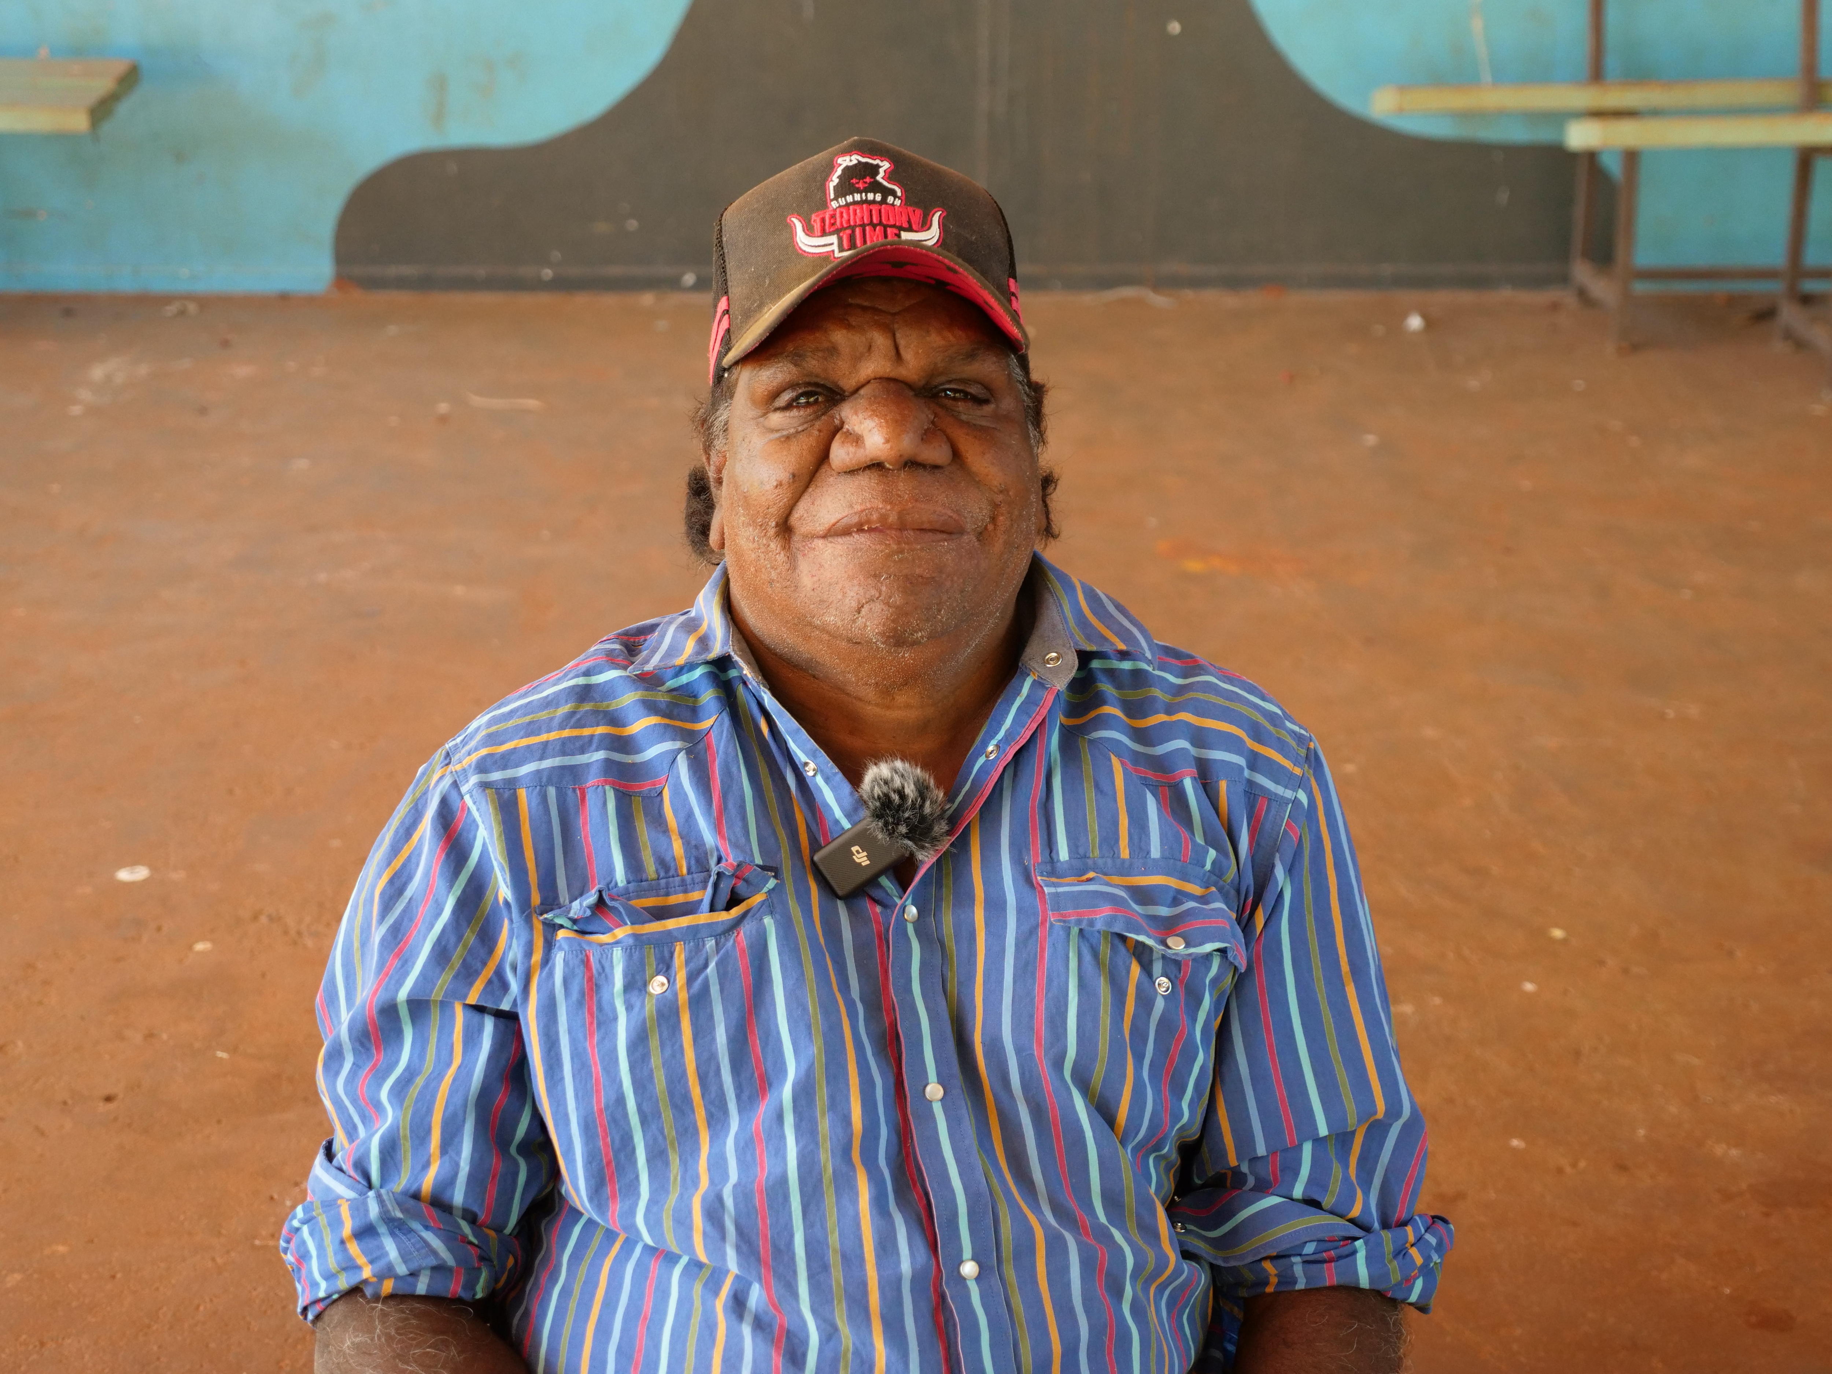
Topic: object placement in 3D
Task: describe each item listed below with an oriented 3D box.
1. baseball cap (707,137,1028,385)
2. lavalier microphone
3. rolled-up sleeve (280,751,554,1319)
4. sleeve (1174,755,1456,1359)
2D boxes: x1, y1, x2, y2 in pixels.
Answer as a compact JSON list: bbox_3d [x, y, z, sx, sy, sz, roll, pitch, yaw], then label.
[{"bbox_3d":[-0.026,-0.220,1.633,0.177,0.145,0.262,-2,-14,-6],"label":"baseball cap"},{"bbox_3d":[-0.021,0.078,1.690,0.075,0.056,0.045,-33,-3,-2],"label":"lavalier microphone"},{"bbox_3d":[-0.289,0.201,1.775,0.148,0.332,0.165,5,9,-4],"label":"rolled-up sleeve"},{"bbox_3d":[0.230,0.205,1.775,0.150,0.340,0.165,-7,9,-3],"label":"sleeve"}]

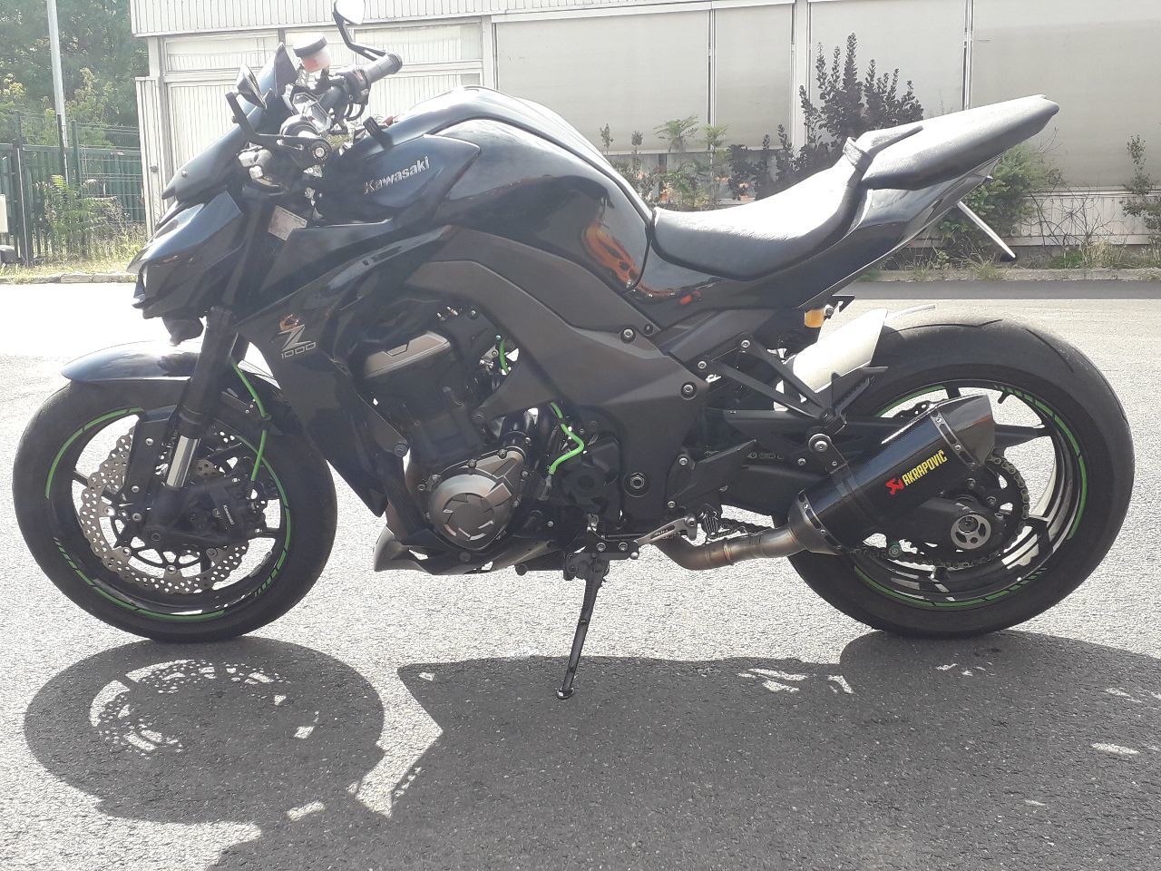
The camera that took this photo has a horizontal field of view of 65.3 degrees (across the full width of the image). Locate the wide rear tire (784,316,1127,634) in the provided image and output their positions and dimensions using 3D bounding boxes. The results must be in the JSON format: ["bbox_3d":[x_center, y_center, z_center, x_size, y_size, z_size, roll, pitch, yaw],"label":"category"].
[{"bbox_3d":[0.665,0.085,1.665,0.622,0.622,0.190,-1,23,7],"label":"wide rear tire"}]

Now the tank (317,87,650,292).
[{"bbox_3d":[-0.153,-0.422,1.537,0.550,0.320,0.380,-1,23,7],"label":"tank"}]

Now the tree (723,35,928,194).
[{"bbox_3d":[2.800,-3.280,10.300,2.200,2.550,1.700,-1,8,0],"label":"tree"}]

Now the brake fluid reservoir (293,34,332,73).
[{"bbox_3d":[-0.490,-0.700,1.655,0.064,0.062,0.064,-13,28,13],"label":"brake fluid reservoir"}]

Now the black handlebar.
[{"bbox_3d":[-0.390,-0.726,1.790,0.042,0.042,0.130,8,37,25],"label":"black handlebar"}]

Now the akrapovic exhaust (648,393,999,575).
[{"bbox_3d":[0.392,0.106,1.490,0.580,0.175,0.160,-23,19,16],"label":"akrapovic exhaust"}]

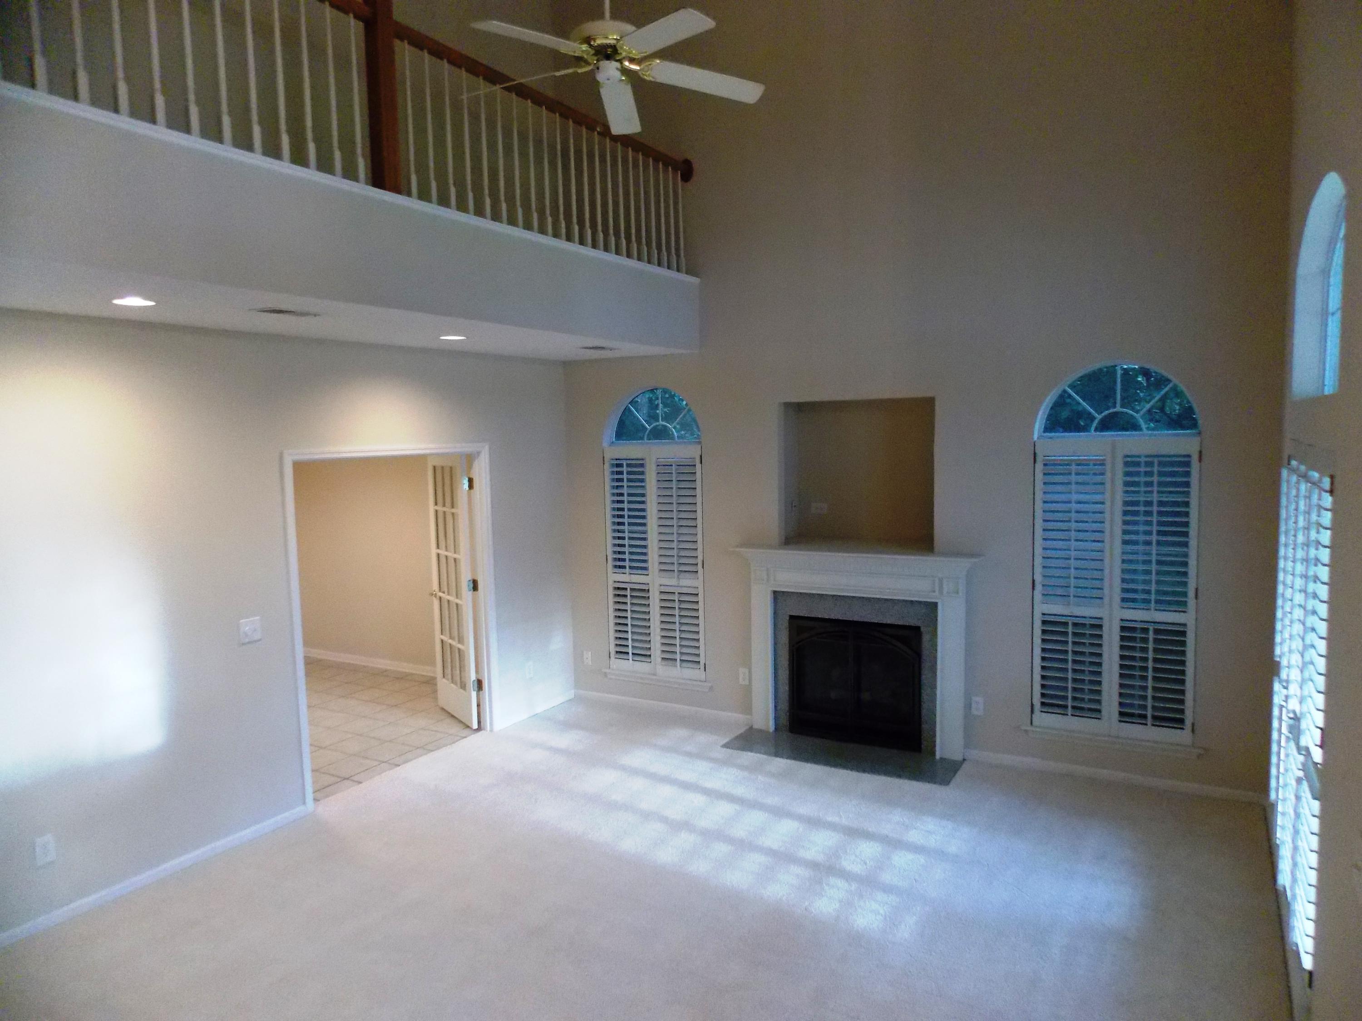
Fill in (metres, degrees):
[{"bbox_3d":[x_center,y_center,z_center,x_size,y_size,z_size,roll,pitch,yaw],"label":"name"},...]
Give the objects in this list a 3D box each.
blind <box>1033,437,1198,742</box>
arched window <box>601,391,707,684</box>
[{"bbox_3d":[2.573,0.462,5.400,0.879,1.788,0.050,1,6,30],"label":"blind"},{"bbox_3d":[-0.180,0.176,7.017,0.868,2.229,0.150,1,6,30],"label":"arched window"}]

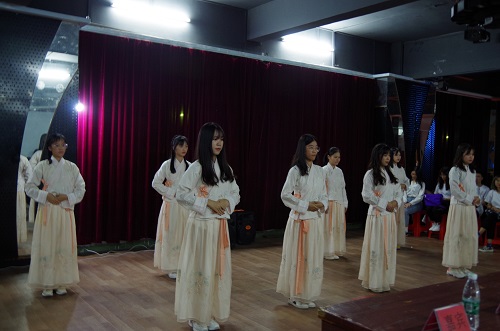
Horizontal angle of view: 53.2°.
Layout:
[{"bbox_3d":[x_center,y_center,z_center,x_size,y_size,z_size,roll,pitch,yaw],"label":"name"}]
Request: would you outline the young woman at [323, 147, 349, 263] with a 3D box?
[{"bbox_3d":[1.211,0.535,7.107,0.450,1.580,0.350,1,0,-32],"label":"young woman"}]

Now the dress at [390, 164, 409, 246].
[{"bbox_3d":[2.386,0.644,8.112,0.480,1.323,0.400,1,1,-35],"label":"dress"}]

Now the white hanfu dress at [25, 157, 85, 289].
[{"bbox_3d":[-1.893,0.526,4.866,0.550,1.248,0.430,1,1,-33],"label":"white hanfu dress"}]

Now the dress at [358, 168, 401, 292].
[{"bbox_3d":[1.404,0.673,5.373,0.520,1.302,0.440,1,1,-39],"label":"dress"}]

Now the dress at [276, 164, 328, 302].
[{"bbox_3d":[0.498,0.616,4.732,0.500,1.280,0.420,1,0,-34],"label":"dress"}]

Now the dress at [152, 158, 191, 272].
[{"bbox_3d":[-0.887,0.547,5.824,0.500,1.300,0.420,1,0,-34],"label":"dress"}]

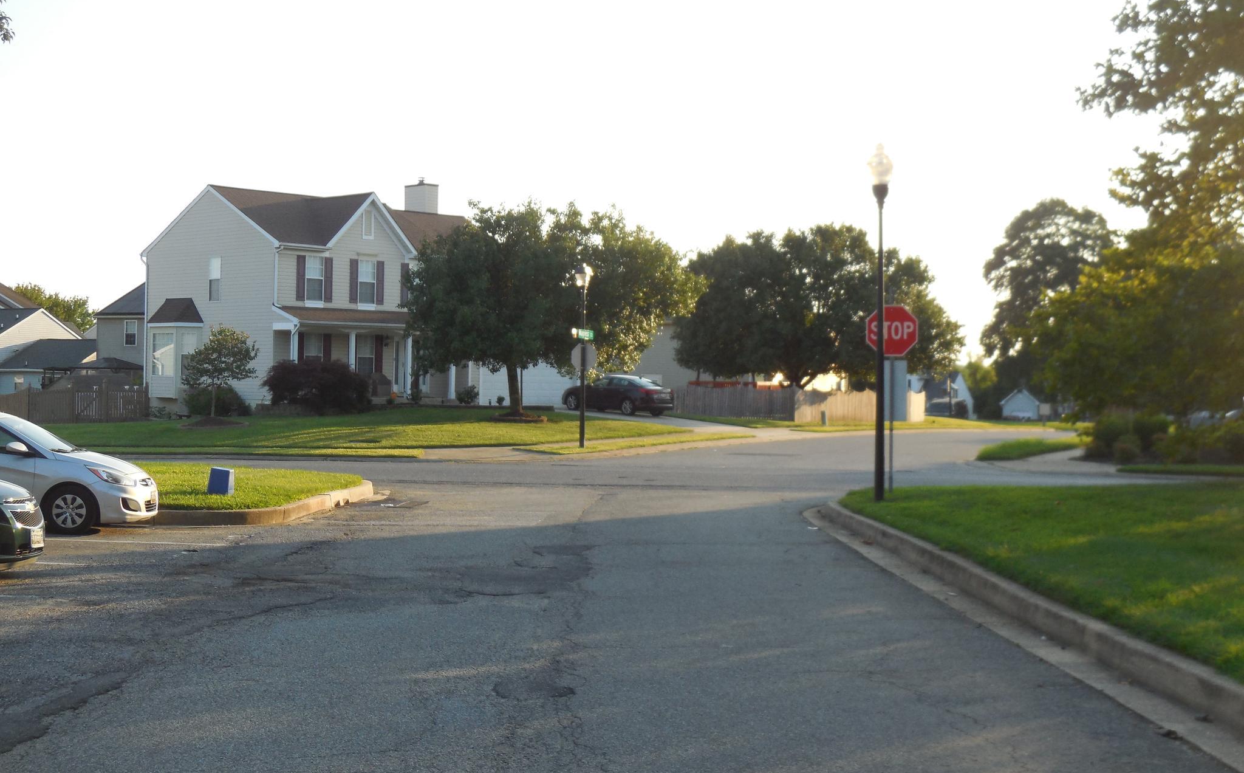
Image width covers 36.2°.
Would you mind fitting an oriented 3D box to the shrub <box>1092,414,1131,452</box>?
[{"bbox_3d":[11.958,1.151,46.500,0.980,0.970,0.950,0,0,14],"label":"shrub"}]

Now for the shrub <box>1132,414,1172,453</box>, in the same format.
[{"bbox_3d":[12.943,1.139,46.500,0.970,0.960,0.950,0,0,16],"label":"shrub"}]

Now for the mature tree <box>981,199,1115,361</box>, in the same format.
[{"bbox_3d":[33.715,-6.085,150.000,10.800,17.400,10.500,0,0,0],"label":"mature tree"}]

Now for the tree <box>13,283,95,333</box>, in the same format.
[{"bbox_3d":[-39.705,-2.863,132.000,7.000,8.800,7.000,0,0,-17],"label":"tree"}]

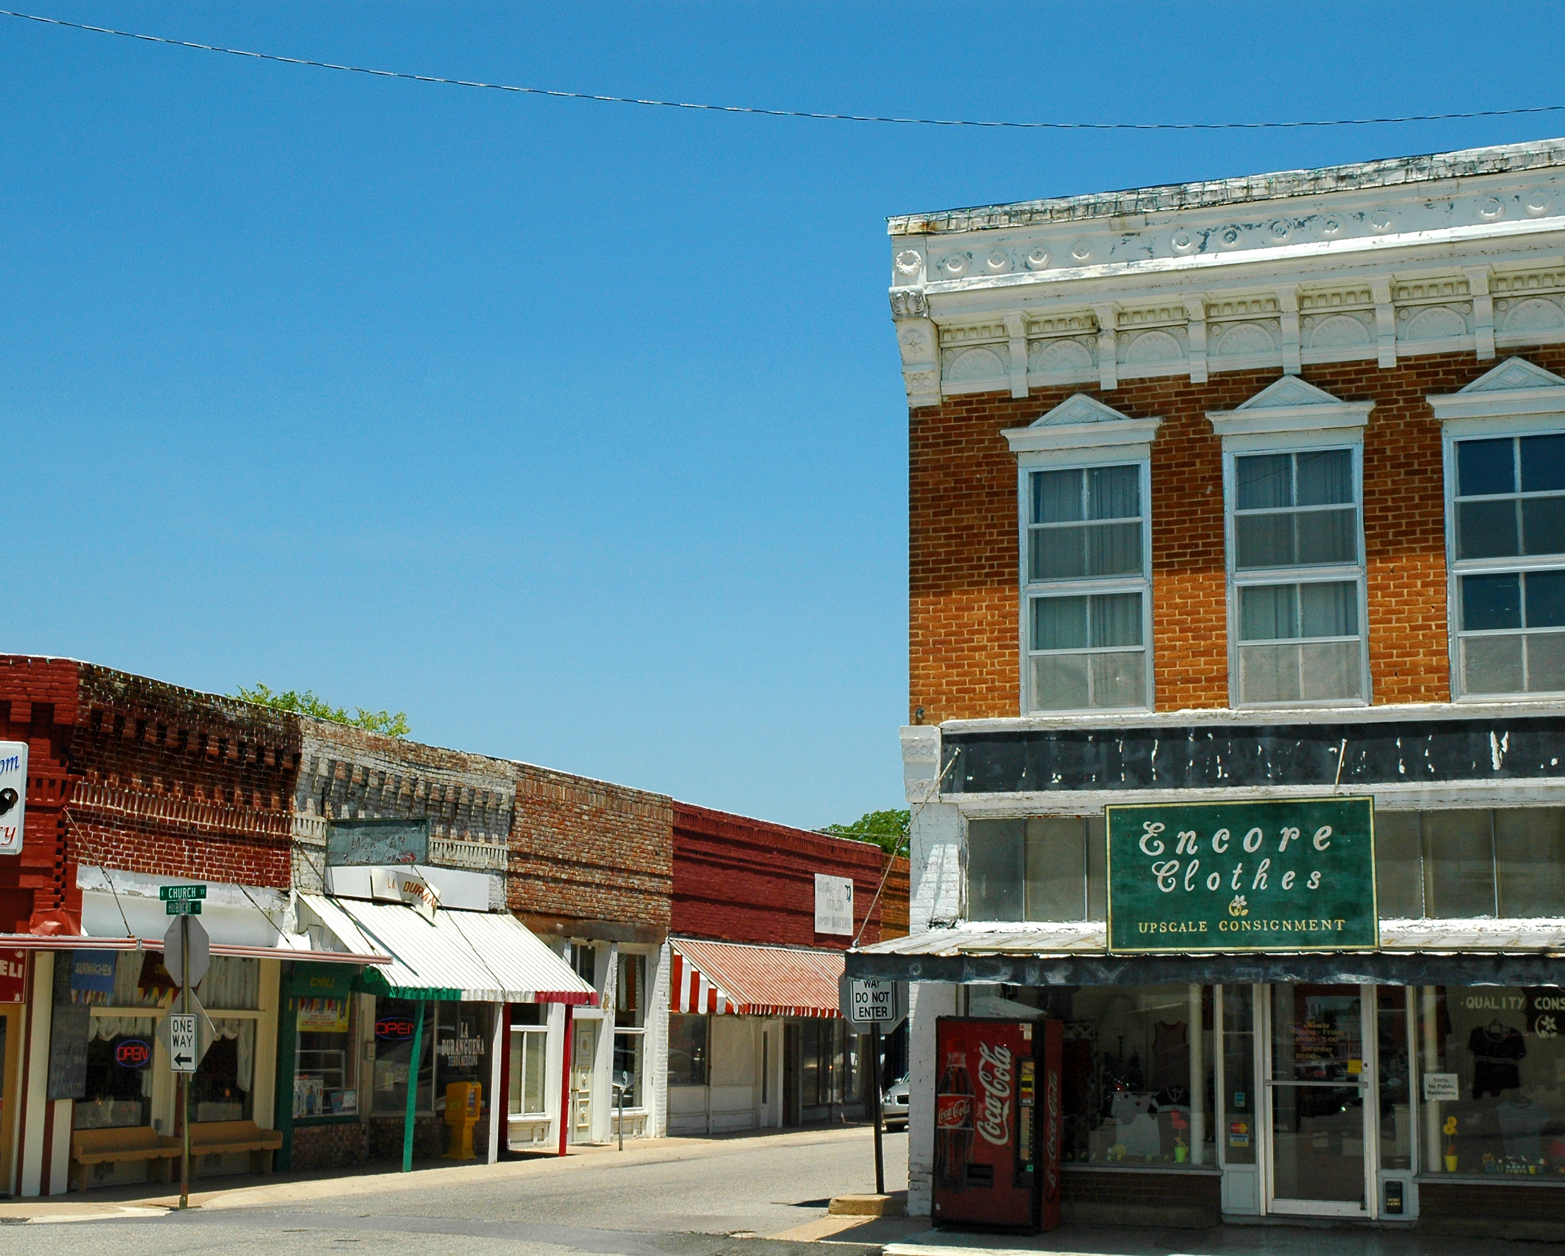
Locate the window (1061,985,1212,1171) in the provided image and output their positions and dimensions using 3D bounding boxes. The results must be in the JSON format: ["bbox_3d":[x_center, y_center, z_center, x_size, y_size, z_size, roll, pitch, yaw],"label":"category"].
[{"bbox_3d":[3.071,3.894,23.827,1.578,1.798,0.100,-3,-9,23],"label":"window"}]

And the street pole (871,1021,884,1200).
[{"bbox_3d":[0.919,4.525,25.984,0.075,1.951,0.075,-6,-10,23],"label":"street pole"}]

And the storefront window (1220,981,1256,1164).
[{"bbox_3d":[3.998,3.833,23.489,0.316,1.740,0.100,-3,-9,23],"label":"storefront window"}]

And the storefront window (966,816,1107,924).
[{"bbox_3d":[2.344,2.217,24.400,1.439,0.934,0.100,-3,-9,23],"label":"storefront window"}]

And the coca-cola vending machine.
[{"bbox_3d":[1.923,4.379,23.634,0.940,1.830,0.780,-3,-9,23],"label":"coca-cola vending machine"}]

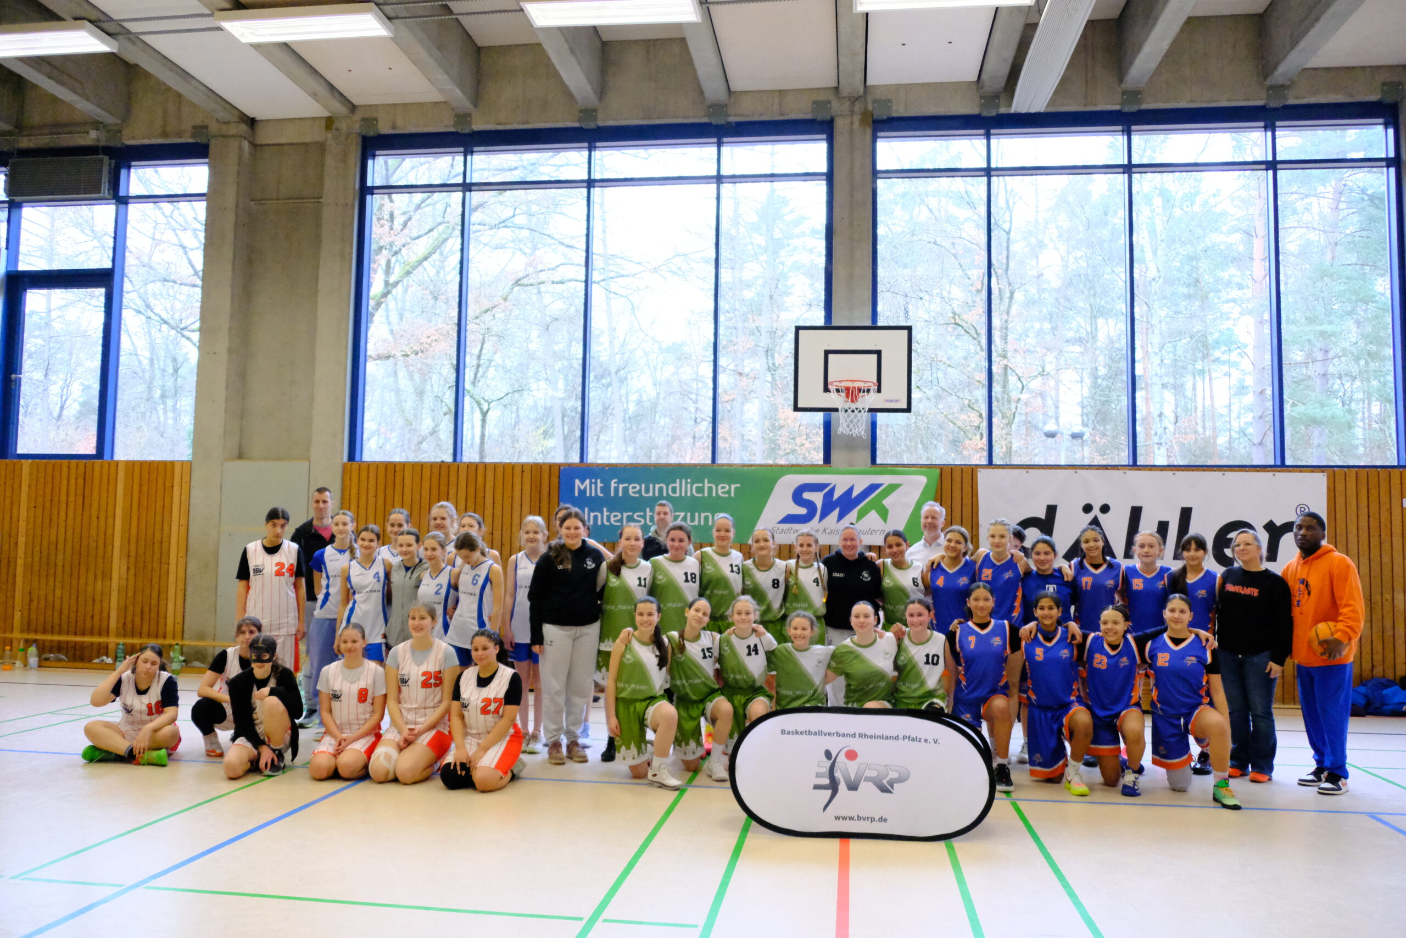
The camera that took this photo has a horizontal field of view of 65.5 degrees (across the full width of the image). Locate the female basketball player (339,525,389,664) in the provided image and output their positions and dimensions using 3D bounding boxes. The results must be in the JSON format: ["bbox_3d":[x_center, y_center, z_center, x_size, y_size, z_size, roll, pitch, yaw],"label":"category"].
[{"bbox_3d":[-2.445,1.211,7.916,0.420,1.619,0.280,3,-5,-19],"label":"female basketball player"}]

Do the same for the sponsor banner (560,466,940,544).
[{"bbox_3d":[0.434,0.380,11.327,3.970,0.760,0.030,0,-4,8],"label":"sponsor banner"}]

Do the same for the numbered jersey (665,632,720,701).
[{"bbox_3d":[-0.063,1.318,7.329,0.370,0.510,0.260,1,-4,1],"label":"numbered jersey"}]

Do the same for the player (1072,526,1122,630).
[{"bbox_3d":[2.769,1.241,7.689,0.440,1.686,0.290,-1,-5,19],"label":"player"}]

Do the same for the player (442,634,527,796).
[{"bbox_3d":[-1.378,1.470,6.800,0.460,0.940,0.620,0,-4,6],"label":"player"}]

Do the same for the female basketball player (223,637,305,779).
[{"bbox_3d":[-2.803,1.500,7.020,0.490,0.875,0.640,2,-4,-13],"label":"female basketball player"}]

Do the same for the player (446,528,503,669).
[{"bbox_3d":[-1.565,1.195,7.413,0.460,1.570,0.320,0,-4,14],"label":"player"}]

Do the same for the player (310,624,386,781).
[{"bbox_3d":[-2.240,1.471,7.000,0.470,0.950,0.620,1,-4,-7],"label":"player"}]

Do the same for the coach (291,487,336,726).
[{"bbox_3d":[-3.091,1.114,8.829,0.510,1.940,0.310,3,-5,-24],"label":"coach"}]

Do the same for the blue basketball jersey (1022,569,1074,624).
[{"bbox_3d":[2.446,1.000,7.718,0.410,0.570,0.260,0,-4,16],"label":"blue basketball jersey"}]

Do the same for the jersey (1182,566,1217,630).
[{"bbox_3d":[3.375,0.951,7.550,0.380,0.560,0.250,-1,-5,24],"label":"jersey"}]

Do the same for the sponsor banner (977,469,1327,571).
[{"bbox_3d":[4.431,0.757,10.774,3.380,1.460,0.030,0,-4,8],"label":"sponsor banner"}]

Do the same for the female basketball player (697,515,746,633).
[{"bbox_3d":[0.119,1.177,7.842,0.450,1.720,0.300,1,-4,1],"label":"female basketball player"}]

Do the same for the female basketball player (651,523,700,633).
[{"bbox_3d":[-0.192,1.213,7.779,0.450,1.660,0.320,1,-4,1],"label":"female basketball player"}]

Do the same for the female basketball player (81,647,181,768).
[{"bbox_3d":[-3.892,1.579,7.451,0.620,0.764,0.620,3,-5,-20],"label":"female basketball player"}]

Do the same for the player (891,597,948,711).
[{"bbox_3d":[1.419,1.421,7.170,0.470,1.180,0.720,0,-4,12],"label":"player"}]

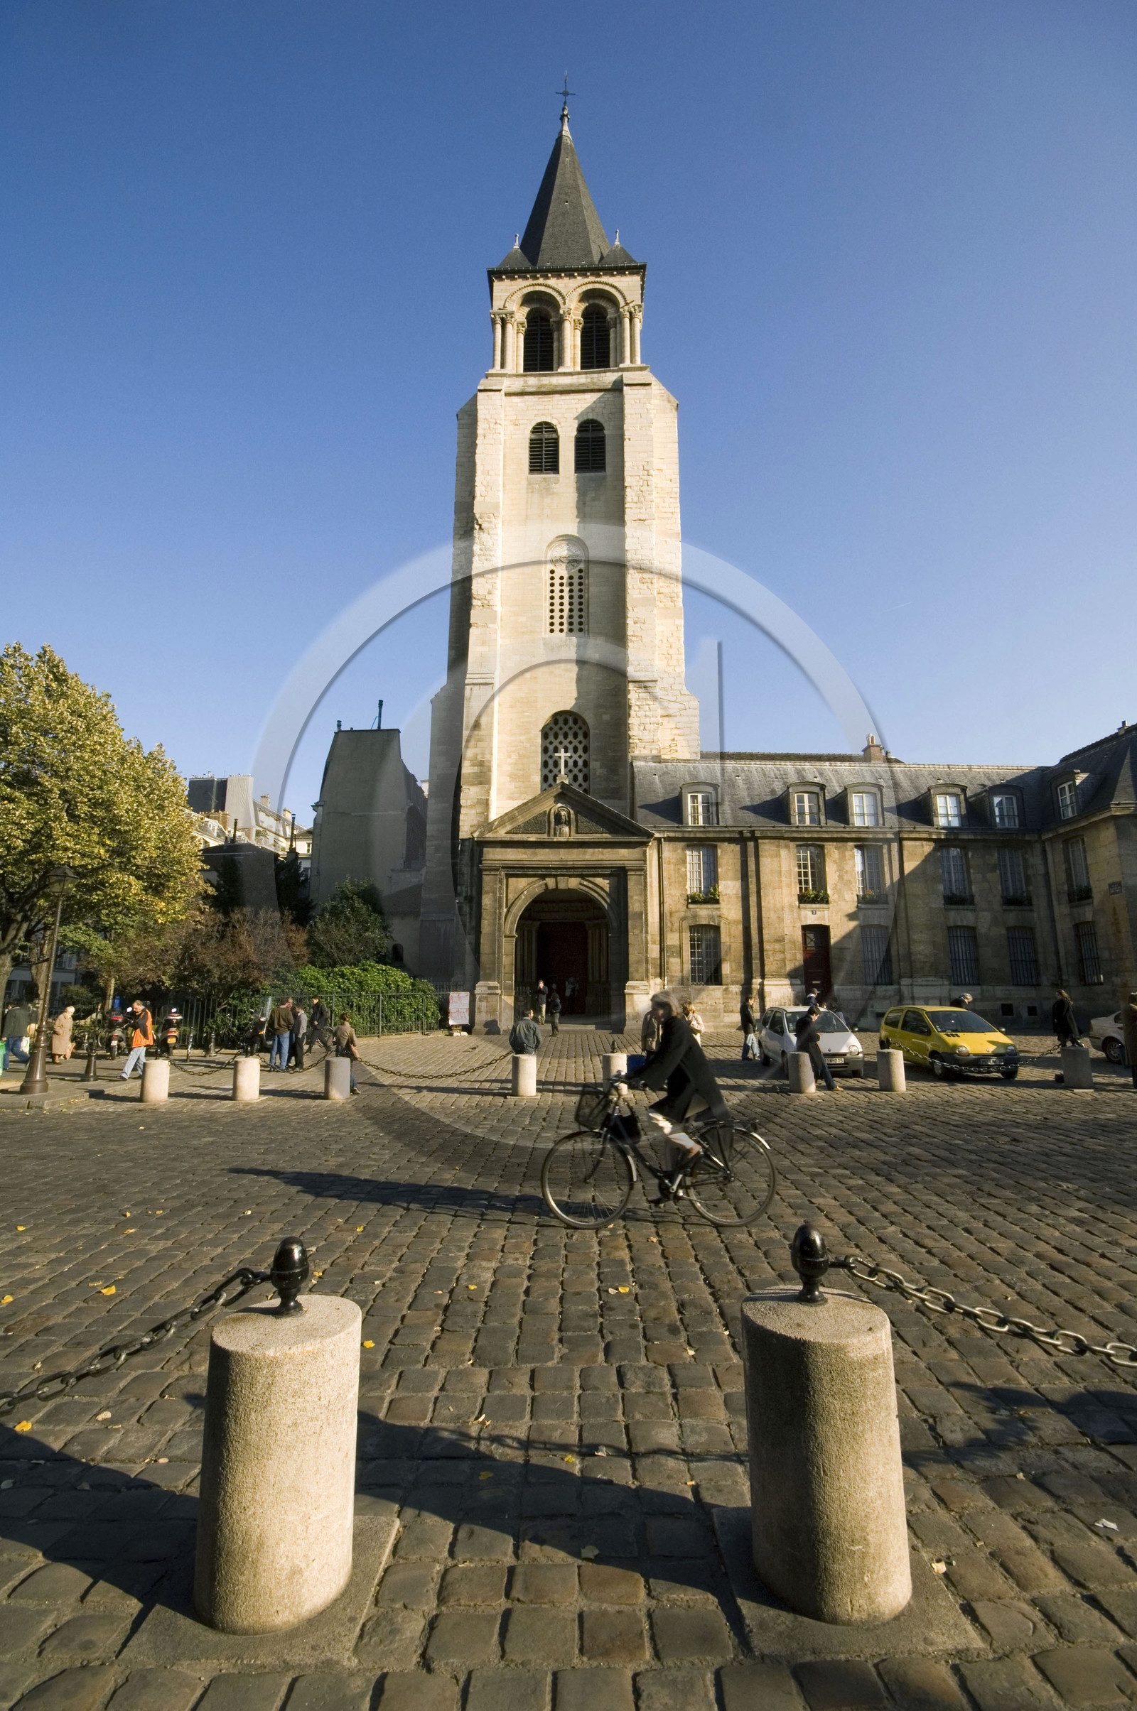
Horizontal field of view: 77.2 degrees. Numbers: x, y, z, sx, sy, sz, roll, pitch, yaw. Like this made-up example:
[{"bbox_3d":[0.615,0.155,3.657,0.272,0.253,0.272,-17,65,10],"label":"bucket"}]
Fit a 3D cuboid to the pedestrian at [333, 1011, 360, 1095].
[{"bbox_3d":[-4.178,3.700,13.284,0.520,1.479,0.620,-4,-12,20],"label":"pedestrian"}]

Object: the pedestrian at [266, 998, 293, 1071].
[{"bbox_3d":[-7.147,4.448,17.711,0.560,1.759,0.360,-3,-12,17],"label":"pedestrian"}]

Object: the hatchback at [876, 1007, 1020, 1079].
[{"bbox_3d":[8.430,4.160,15.970,1.630,1.420,3.430,1,-11,-2],"label":"hatchback"}]

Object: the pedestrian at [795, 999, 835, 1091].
[{"bbox_3d":[4.616,3.572,13.110,0.820,1.573,0.500,2,-11,-11],"label":"pedestrian"}]

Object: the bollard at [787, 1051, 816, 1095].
[{"bbox_3d":[4.225,3.977,12.898,0.420,0.690,0.420,0,-11,0],"label":"bollard"}]

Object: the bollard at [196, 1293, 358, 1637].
[{"bbox_3d":[-0.864,1.668,2.198,0.435,0.910,0.435,0,-11,0],"label":"bollard"}]

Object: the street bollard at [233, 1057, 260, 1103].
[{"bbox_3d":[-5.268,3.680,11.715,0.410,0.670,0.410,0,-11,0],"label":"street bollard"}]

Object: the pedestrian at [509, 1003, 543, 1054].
[{"bbox_3d":[-0.750,3.490,12.907,0.560,1.470,0.500,0,-11,0],"label":"pedestrian"}]

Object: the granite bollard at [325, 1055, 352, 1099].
[{"bbox_3d":[-4.173,4.031,12.883,0.430,0.680,0.430,0,-11,0],"label":"granite bollard"}]

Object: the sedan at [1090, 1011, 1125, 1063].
[{"bbox_3d":[14.801,4.415,17.175,1.740,1.410,4.450,0,-11,3],"label":"sedan"}]

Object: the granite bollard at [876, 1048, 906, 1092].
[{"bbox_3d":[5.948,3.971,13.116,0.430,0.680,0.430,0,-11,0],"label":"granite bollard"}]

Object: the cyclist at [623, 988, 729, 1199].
[{"bbox_3d":[0.815,1.846,5.498,0.820,1.548,0.520,1,-11,-3],"label":"cyclist"}]

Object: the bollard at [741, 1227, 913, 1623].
[{"bbox_3d":[0.785,1.667,2.228,0.440,0.950,0.440,0,-11,0],"label":"bollard"}]

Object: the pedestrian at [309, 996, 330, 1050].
[{"bbox_3d":[-7.675,5.251,22.098,0.750,1.716,0.500,5,-12,-23],"label":"pedestrian"}]

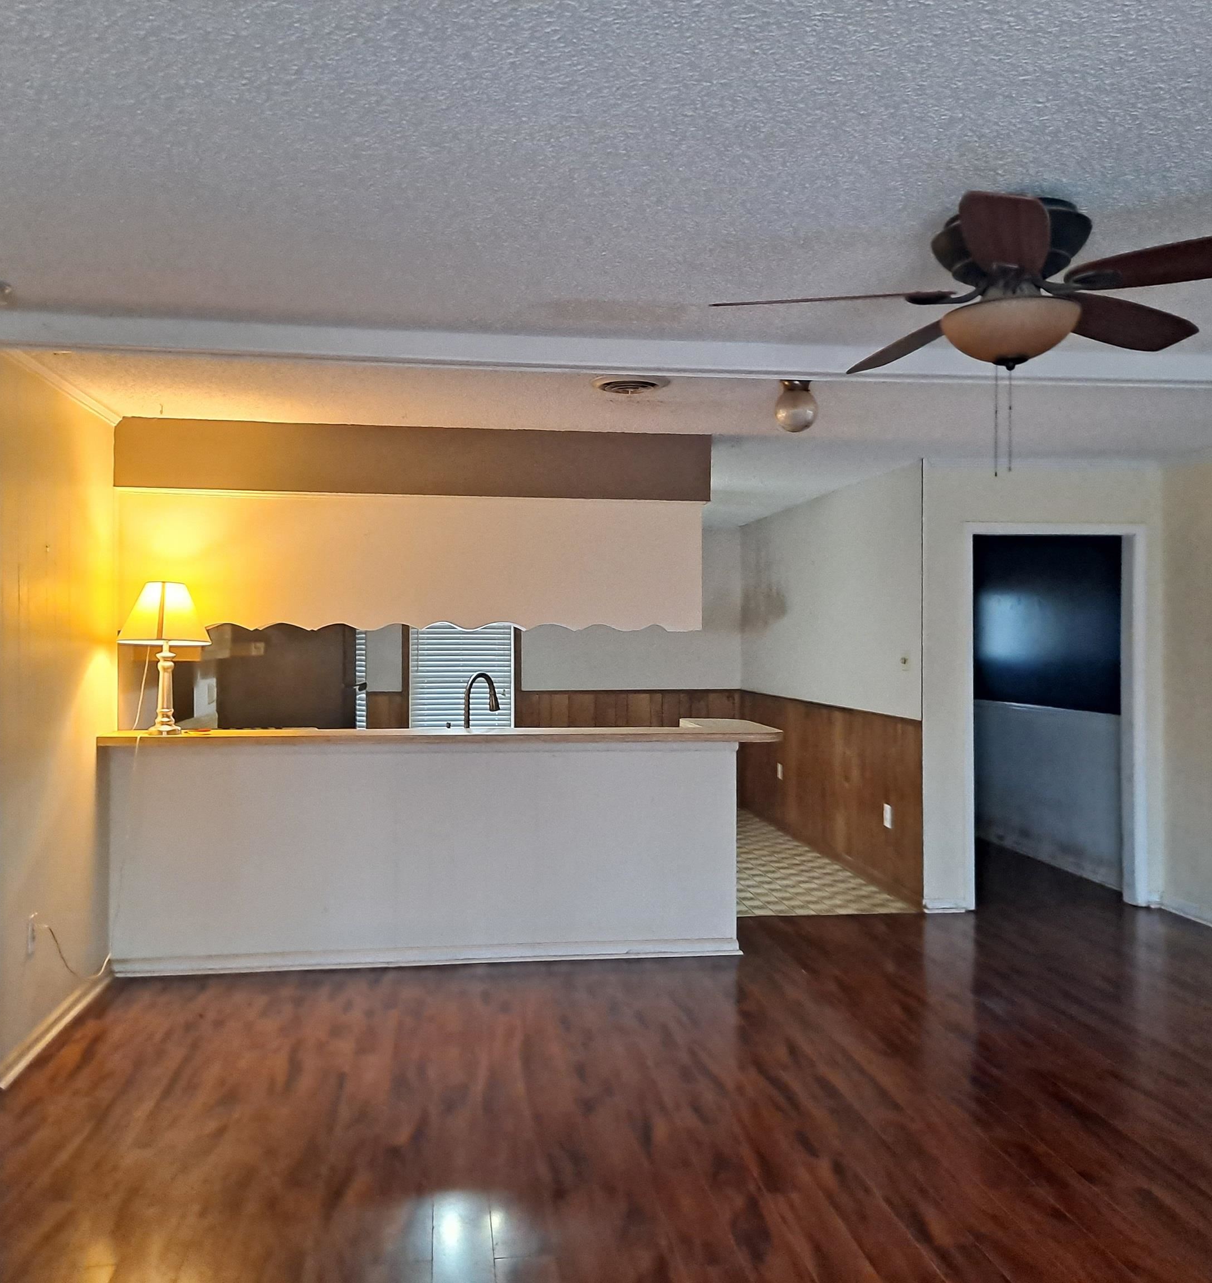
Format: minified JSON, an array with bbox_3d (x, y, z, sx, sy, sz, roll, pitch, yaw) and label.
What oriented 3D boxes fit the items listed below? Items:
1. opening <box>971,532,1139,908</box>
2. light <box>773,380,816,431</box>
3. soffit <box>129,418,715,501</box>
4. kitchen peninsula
[{"bbox_3d":[2.448,0.439,6.807,0.945,2.040,0.140,0,0,-8],"label":"opening"},{"bbox_3d":[0.698,-0.870,4.533,0.162,0.210,0.162,0,0,-8],"label":"light"},{"bbox_3d":[-0.851,-0.825,5.778,2.676,0.316,0.341,0,0,-7],"label":"soffit"},{"bbox_3d":[-0.727,0.928,5.787,2.960,1.049,0.900,0,0,-8],"label":"kitchen peninsula"}]

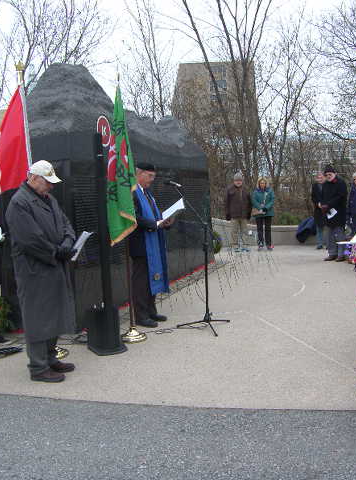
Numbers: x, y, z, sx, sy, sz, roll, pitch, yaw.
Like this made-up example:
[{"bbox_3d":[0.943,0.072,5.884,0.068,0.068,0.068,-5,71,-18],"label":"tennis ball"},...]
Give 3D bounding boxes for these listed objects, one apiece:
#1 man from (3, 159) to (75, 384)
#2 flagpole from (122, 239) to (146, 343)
[{"bbox_3d":[-1.064,0.246,4.103,0.430,1.700,0.520,1,7,23],"label":"man"},{"bbox_3d":[-0.501,-0.300,5.070,0.260,2.594,0.260,-3,6,0],"label":"flagpole"}]

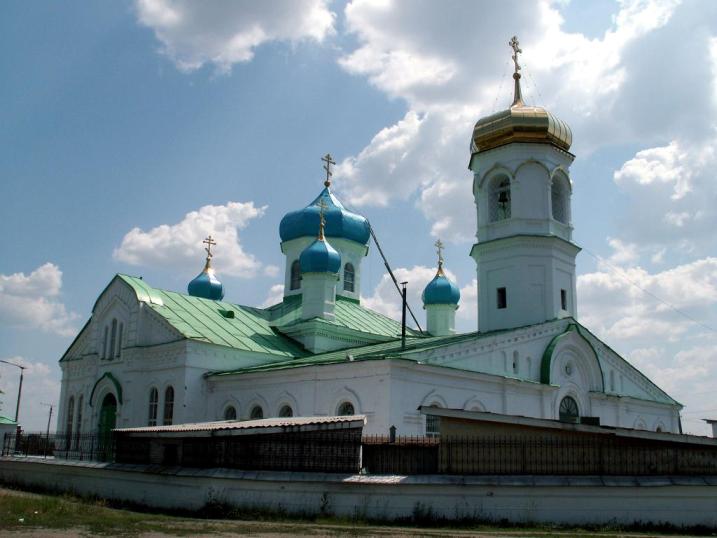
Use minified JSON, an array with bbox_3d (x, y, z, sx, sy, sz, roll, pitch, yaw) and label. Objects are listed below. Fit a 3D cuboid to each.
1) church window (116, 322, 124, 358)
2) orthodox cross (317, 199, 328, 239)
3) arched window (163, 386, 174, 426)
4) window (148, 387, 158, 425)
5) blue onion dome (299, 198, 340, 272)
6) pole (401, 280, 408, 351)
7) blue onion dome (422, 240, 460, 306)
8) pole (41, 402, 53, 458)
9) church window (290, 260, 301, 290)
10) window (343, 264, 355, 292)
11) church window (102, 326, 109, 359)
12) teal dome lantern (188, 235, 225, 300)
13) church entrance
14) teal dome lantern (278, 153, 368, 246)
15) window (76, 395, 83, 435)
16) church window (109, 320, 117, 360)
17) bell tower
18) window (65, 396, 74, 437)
[{"bbox_3d":[-13.543,4.085,41.527,0.252,1.986,0.476,15,-20,-43],"label":"church window"},{"bbox_3d":[-2.364,-3.243,47.032,0.200,2.872,1.078,-12,-20,42],"label":"orthodox cross"},{"bbox_3d":[-9.727,7.556,37.252,0.862,3.126,0.220,-12,-20,42],"label":"arched window"},{"bbox_3d":[-10.793,7.796,38.249,0.847,3.111,0.220,-12,-20,42],"label":"window"},{"bbox_3d":[-2.531,-2.118,48.717,2.870,5.480,2.870,1,-14,0],"label":"blue onion dome"},{"bbox_3d":[2.246,2.272,35.724,0.308,3.302,0.308,1,-14,0],"label":"pole"},{"bbox_3d":[5.994,0.231,53.417,2.548,4.865,2.548,1,-14,0],"label":"blue onion dome"},{"bbox_3d":[-43.828,22.782,101.011,1.600,8.000,0.350,1,-14,0],"label":"pole"},{"bbox_3d":[-4.610,0.513,53.085,1.016,2.195,0.220,-12,-20,42],"label":"church window"},{"bbox_3d":[-0.645,0.591,53.055,0.220,2.156,1.032,-12,-20,42],"label":"window"},{"bbox_3d":[-15.197,4.419,43.583,0.462,1.948,0.220,-12,-20,42],"label":"church window"},{"bbox_3d":[-11.028,-0.156,53.532,2.548,4.865,2.548,15,-20,-43],"label":"teal dome lantern"},{"bbox_3d":[-13.952,8.933,40.643,0.392,3.915,2.075,15,-20,-43],"label":"church entrance"},{"bbox_3d":[-2.382,-5.466,54.867,6.580,7.079,6.580,15,-20,-43],"label":"teal dome lantern"},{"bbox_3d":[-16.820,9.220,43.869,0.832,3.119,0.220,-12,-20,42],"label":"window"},{"bbox_3d":[-14.190,4.119,42.191,0.252,2.428,0.588,15,-20,-43],"label":"church window"},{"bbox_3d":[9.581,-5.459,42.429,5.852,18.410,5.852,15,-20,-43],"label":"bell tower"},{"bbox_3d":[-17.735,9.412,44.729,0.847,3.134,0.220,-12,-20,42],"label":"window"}]

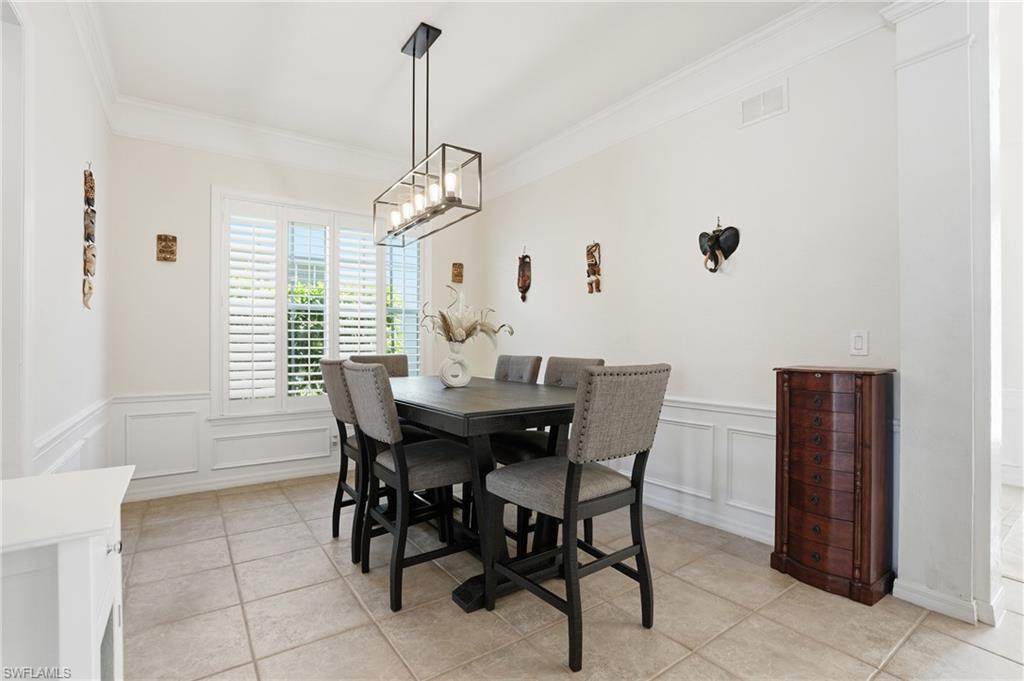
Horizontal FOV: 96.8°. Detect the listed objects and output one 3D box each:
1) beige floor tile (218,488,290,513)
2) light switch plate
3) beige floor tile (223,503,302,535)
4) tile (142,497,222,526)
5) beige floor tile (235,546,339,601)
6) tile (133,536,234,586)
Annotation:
[{"bbox_3d":[-1.946,1.210,3.453,0.450,0.010,0.450,1,-1,-35],"label":"beige floor tile"},{"bbox_3d":[1.745,0.017,2.284,0.008,0.119,0.072,1,-1,-35],"label":"light switch plate"},{"bbox_3d":[-1.684,1.198,3.073,0.450,0.012,0.450,1,-1,-36],"label":"beige floor tile"},{"bbox_3d":[-2.313,1.196,3.197,0.450,0.012,0.450,1,-1,-36],"label":"tile"},{"bbox_3d":[-1.159,1.192,2.349,0.450,0.012,0.450,1,-1,-36],"label":"beige floor tile"},{"bbox_3d":[-1.791,1.191,2.467,0.450,0.012,0.450,1,-1,-36],"label":"tile"}]

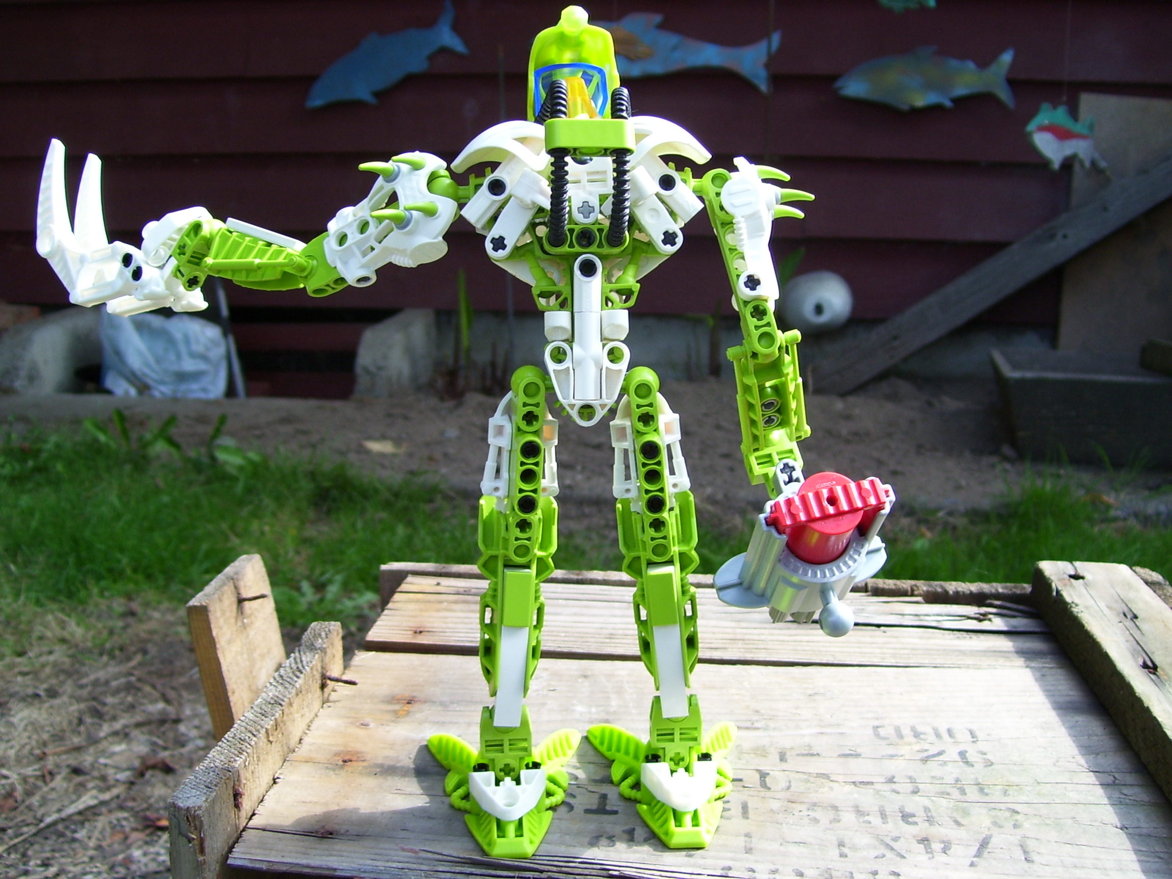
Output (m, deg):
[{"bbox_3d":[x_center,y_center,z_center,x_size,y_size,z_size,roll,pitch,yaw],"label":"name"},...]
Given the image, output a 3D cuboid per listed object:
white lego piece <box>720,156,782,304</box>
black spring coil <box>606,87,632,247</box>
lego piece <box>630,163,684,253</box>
[{"bbox_3d":[0.047,-0.060,0.346,0.015,0.041,0.014,-13,13,3],"label":"white lego piece"},{"bbox_3d":[0.009,-0.075,0.334,0.007,0.043,0.013,0,13,0],"label":"black spring coil"},{"bbox_3d":[0.019,-0.063,0.340,0.009,0.024,0.009,-37,10,8],"label":"lego piece"}]

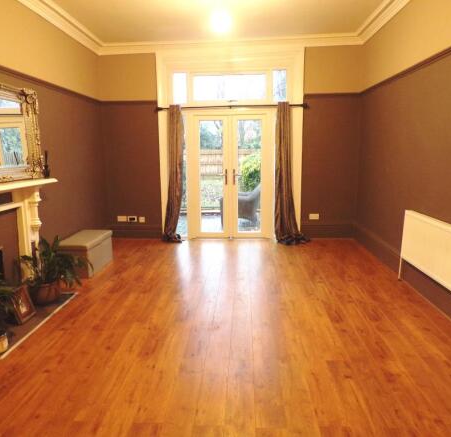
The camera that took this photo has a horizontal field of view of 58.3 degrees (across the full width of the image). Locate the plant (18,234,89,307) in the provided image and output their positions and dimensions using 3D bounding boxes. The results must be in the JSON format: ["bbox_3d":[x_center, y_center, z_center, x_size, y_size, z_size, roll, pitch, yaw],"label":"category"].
[{"bbox_3d":[-1.612,0.493,3.832,0.591,0.624,0.520,0,10,2],"label":"plant"}]

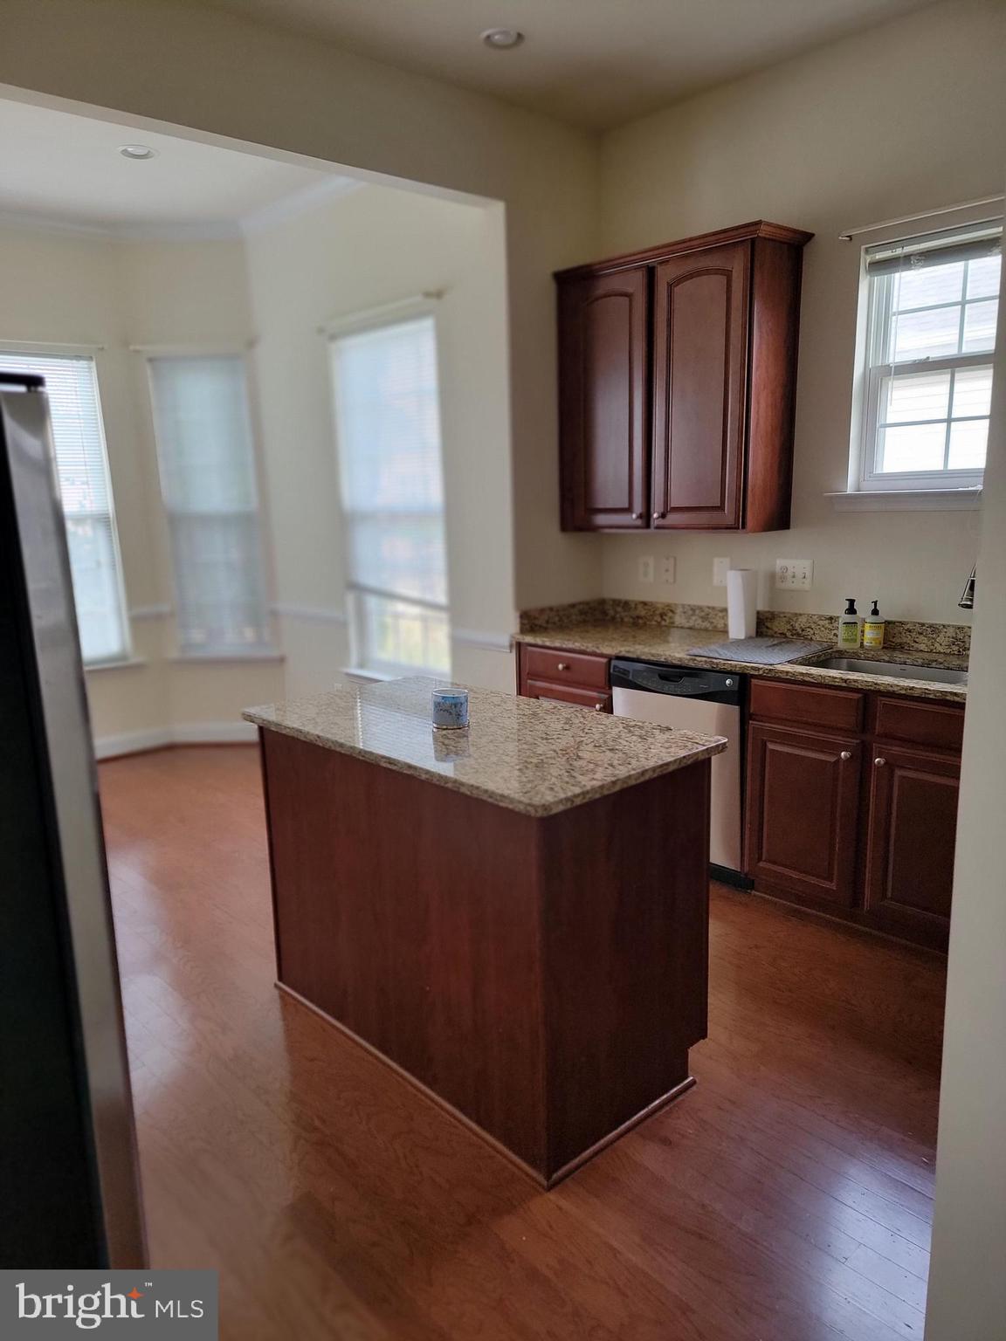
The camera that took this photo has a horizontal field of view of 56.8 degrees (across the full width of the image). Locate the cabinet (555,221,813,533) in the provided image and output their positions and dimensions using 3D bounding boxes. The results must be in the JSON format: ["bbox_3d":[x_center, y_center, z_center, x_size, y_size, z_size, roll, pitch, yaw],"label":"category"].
[{"bbox_3d":[0.712,-1.141,3.884,0.350,1.097,1.035,-12,15,-41],"label":"cabinet"}]

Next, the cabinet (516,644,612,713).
[{"bbox_3d":[0.490,0.285,4.245,0.630,0.856,0.573,-12,15,-41],"label":"cabinet"}]

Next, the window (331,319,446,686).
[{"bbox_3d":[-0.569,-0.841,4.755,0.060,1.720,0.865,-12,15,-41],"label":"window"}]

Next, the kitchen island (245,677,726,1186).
[{"bbox_3d":[-0.100,0.589,2.655,0.677,0.896,1.282,-12,15,-41],"label":"kitchen island"}]

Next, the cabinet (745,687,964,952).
[{"bbox_3d":[1.411,0.444,3.259,0.630,0.856,0.911,-12,15,-41],"label":"cabinet"}]

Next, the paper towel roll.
[{"bbox_3d":[1.004,-0.283,3.888,0.118,0.280,0.118,-2,11,0],"label":"paper towel roll"}]

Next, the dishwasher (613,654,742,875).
[{"bbox_3d":[0.880,0.355,3.802,0.625,0.840,0.612,-12,15,-41],"label":"dishwasher"}]

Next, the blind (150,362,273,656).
[{"bbox_3d":[-1.790,-0.984,5.735,0.600,1.820,0.100,-1,11,3],"label":"blind"}]

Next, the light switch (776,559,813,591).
[{"bbox_3d":[1.186,-0.387,3.786,0.012,0.119,0.163,-12,15,-41],"label":"light switch"}]

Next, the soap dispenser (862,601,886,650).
[{"bbox_3d":[1.398,-0.171,3.500,0.063,0.180,0.068,-12,15,-41],"label":"soap dispenser"}]

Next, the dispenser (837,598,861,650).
[{"bbox_3d":[1.326,-0.185,3.554,0.065,0.192,0.070,-12,15,-41],"label":"dispenser"}]

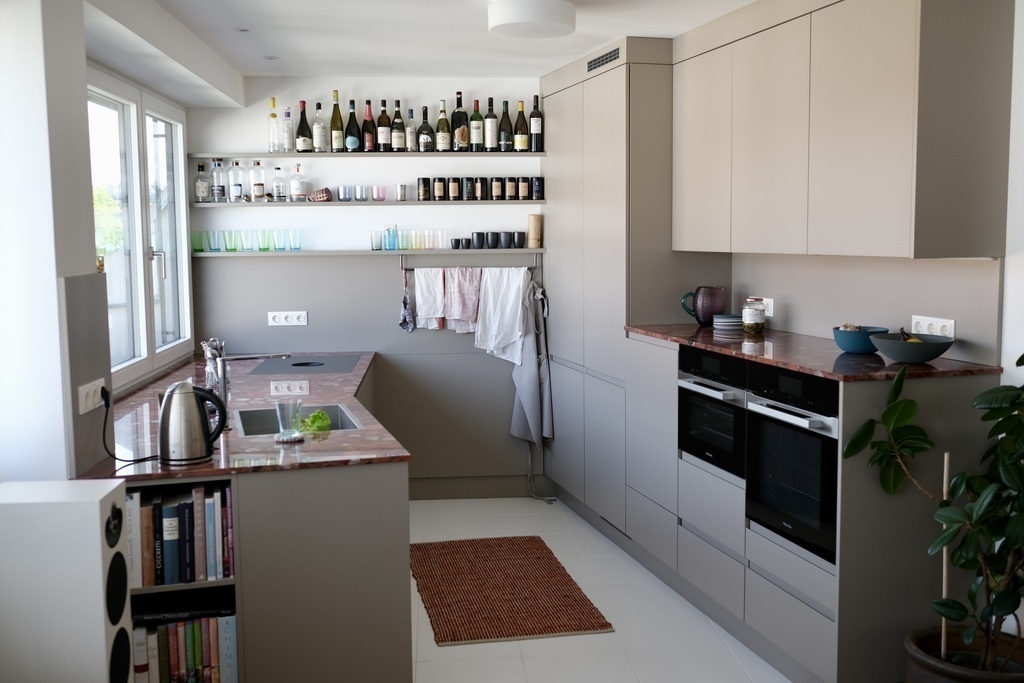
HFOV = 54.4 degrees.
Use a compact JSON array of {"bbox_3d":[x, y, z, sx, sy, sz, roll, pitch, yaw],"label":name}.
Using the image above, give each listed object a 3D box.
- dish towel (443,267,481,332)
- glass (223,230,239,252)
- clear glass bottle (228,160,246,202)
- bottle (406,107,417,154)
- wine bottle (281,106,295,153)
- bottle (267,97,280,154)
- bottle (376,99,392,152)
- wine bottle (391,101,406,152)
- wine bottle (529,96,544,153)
[{"bbox_3d":[-0.292,-0.243,5.928,0.220,0.392,0.050,-1,6,-4],"label":"dish towel"},{"bbox_3d":[-1.637,-0.582,5.803,0.087,0.121,0.087,-1,6,-4],"label":"glass"},{"bbox_3d":[-1.607,-0.932,5.804,0.089,0.242,0.089,-1,6,-5],"label":"clear glass bottle"},{"bbox_3d":[-0.587,-1.228,5.815,0.058,0.250,0.058,-1,6,-4],"label":"bottle"},{"bbox_3d":[-1.300,-1.232,5.797,0.055,0.261,0.055,-1,6,-5],"label":"wine bottle"},{"bbox_3d":[-1.366,-1.240,5.721,0.060,0.316,0.060,-1,6,-4],"label":"bottle"},{"bbox_3d":[-0.738,-1.244,5.766,0.074,0.301,0.074,-1,6,-4],"label":"bottle"},{"bbox_3d":[-0.657,-1.245,5.772,0.078,0.300,0.078,-1,6,-4],"label":"wine bottle"},{"bbox_3d":[0.144,-1.271,5.828,0.075,0.331,0.075,-1,6,-4],"label":"wine bottle"}]

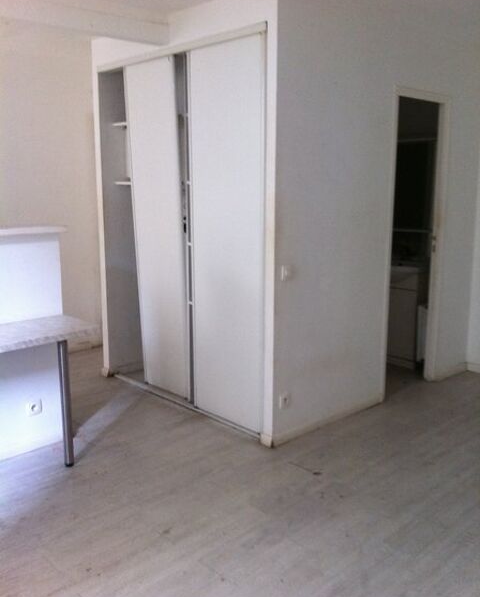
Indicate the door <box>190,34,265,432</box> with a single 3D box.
[{"bbox_3d":[-0.078,-0.336,3.929,0.035,2.275,0.670,-9,14,-41],"label":"door"}]

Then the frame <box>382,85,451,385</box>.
[{"bbox_3d":[1.205,-0.345,4.545,0.705,2.110,0.090,-9,14,-41],"label":"frame"}]

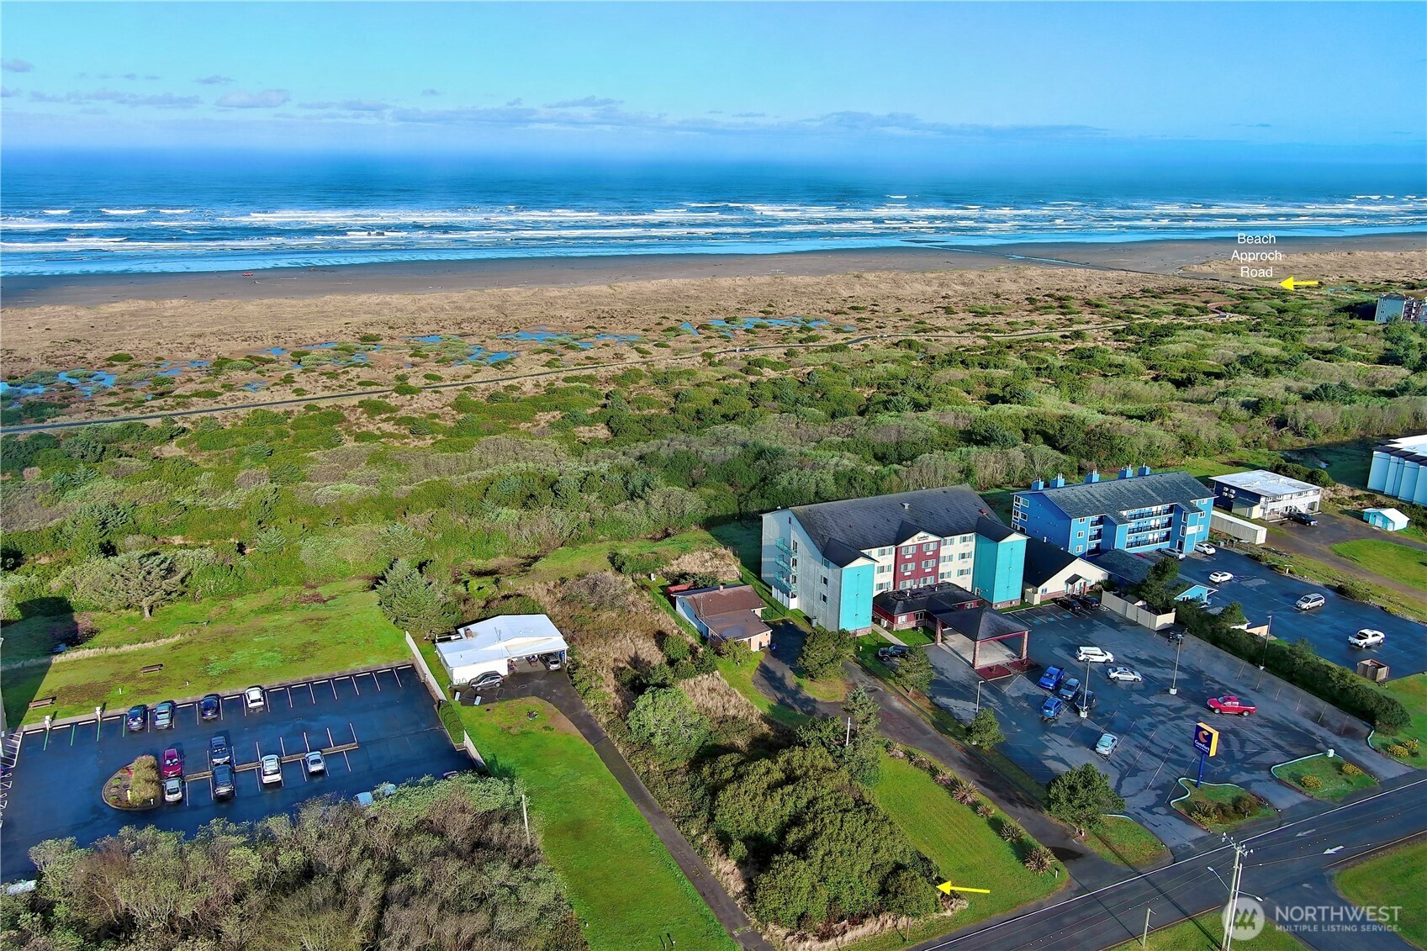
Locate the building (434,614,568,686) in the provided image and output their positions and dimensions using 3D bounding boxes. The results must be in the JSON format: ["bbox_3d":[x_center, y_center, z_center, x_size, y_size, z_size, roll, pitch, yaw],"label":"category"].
[{"bbox_3d":[-30.350,24.150,163.730,16.780,3.380,12.900,-7,18,-23],"label":"building"}]

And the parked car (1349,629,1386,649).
[{"bbox_3d":[94.656,23.683,166.319,5.500,1.850,1.980,-8,18,-25],"label":"parked car"}]

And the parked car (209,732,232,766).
[{"bbox_3d":[-58.420,32.730,136.260,1.920,1.750,4.800,-7,18,-24],"label":"parked car"}]

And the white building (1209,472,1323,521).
[{"bbox_3d":[112.060,4.030,233.890,15.510,5.430,15.300,-7,18,-23],"label":"white building"}]

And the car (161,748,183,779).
[{"bbox_3d":[-62.010,33.034,131.712,1.850,1.580,4.600,-7,18,-23],"label":"car"}]

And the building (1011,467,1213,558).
[{"bbox_3d":[73.382,6.508,207.669,33.596,12.235,20.659,-7,17,-23],"label":"building"}]

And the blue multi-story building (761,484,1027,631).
[{"bbox_3d":[28.670,11.550,186.780,34.120,15.580,27.000,-7,18,-23],"label":"blue multi-story building"}]

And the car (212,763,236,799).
[{"bbox_3d":[-55.600,34.400,130.460,1.930,1.800,4.950,-7,18,-23],"label":"car"}]

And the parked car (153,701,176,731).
[{"bbox_3d":[-69.390,30.180,145.290,1.830,1.500,4.750,-6,17,-22],"label":"parked car"}]

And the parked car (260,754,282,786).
[{"bbox_3d":[-50.199,33.256,130.597,1.970,1.770,4.950,-7,18,-23],"label":"parked car"}]

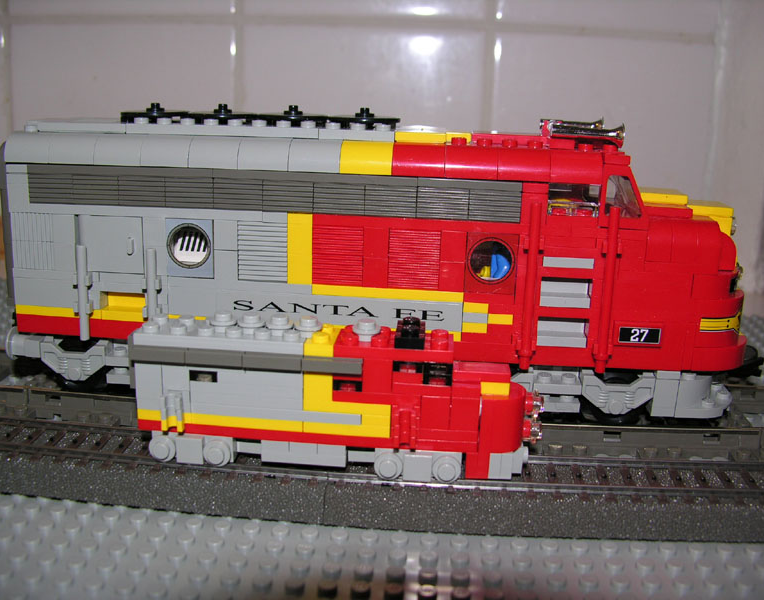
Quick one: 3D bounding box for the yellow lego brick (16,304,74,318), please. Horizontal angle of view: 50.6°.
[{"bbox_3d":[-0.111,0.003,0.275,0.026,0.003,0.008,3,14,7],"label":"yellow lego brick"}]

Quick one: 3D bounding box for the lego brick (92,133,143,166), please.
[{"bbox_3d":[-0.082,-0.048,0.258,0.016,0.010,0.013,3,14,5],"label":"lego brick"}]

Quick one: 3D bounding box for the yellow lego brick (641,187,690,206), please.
[{"bbox_3d":[0.090,-0.034,0.263,0.016,0.003,0.016,3,14,5],"label":"yellow lego brick"}]

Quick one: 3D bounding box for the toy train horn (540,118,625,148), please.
[{"bbox_3d":[0.064,-0.054,0.260,0.027,0.010,0.016,3,14,5],"label":"toy train horn"}]

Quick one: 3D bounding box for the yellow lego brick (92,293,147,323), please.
[{"bbox_3d":[-0.084,0.001,0.268,0.016,0.010,0.008,3,14,4],"label":"yellow lego brick"}]

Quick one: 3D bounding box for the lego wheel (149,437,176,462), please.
[{"bbox_3d":[-0.062,0.042,0.230,0.008,0.008,0.005,3,14,6],"label":"lego wheel"}]

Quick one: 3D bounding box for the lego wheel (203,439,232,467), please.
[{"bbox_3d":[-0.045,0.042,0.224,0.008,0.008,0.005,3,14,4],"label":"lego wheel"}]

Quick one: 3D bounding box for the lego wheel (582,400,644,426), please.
[{"bbox_3d":[0.076,0.032,0.261,0.018,0.018,0.007,3,14,5],"label":"lego wheel"}]

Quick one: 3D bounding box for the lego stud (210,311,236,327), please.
[{"bbox_3d":[-0.044,0.006,0.226,0.008,0.005,0.008,3,14,6],"label":"lego stud"}]

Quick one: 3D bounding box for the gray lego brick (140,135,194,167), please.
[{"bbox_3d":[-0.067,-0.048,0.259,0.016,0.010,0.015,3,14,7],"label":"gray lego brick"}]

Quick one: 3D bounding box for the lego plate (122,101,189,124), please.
[{"bbox_3d":[-0.076,-0.063,0.273,0.024,0.007,0.024,3,14,5],"label":"lego plate"}]

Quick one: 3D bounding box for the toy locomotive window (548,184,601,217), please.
[{"bbox_3d":[0.058,-0.031,0.246,0.016,0.010,0.008,3,14,5],"label":"toy locomotive window"}]

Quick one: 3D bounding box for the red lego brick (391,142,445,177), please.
[{"bbox_3d":[0.012,-0.044,0.251,0.016,0.010,0.016,3,14,5],"label":"red lego brick"}]

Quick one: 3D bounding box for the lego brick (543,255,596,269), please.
[{"bbox_3d":[0.058,-0.012,0.250,0.016,0.003,0.008,3,14,5],"label":"lego brick"}]

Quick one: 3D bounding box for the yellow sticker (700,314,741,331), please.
[{"bbox_3d":[0.104,0.007,0.247,0.017,0.005,0.004,-7,17,-32],"label":"yellow sticker"}]

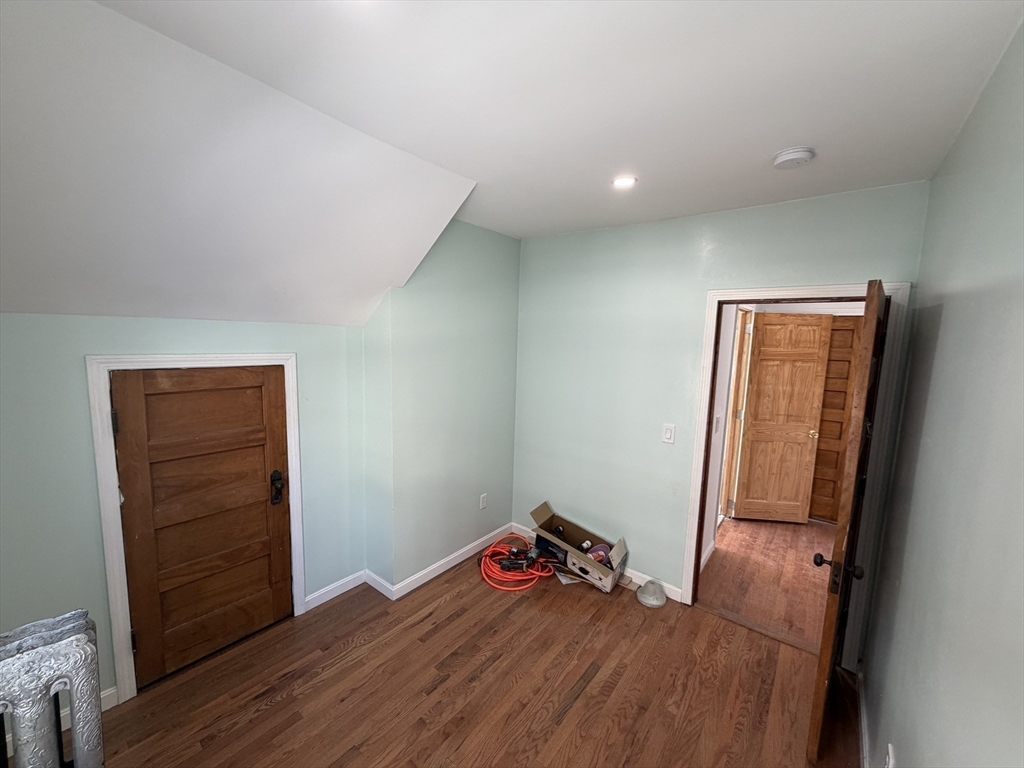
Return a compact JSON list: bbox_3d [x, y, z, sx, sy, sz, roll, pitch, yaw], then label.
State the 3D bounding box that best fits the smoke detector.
[{"bbox_3d":[1.169,-0.933,1.720,0.138,0.042,0.138,7,9,38],"label":"smoke detector"}]

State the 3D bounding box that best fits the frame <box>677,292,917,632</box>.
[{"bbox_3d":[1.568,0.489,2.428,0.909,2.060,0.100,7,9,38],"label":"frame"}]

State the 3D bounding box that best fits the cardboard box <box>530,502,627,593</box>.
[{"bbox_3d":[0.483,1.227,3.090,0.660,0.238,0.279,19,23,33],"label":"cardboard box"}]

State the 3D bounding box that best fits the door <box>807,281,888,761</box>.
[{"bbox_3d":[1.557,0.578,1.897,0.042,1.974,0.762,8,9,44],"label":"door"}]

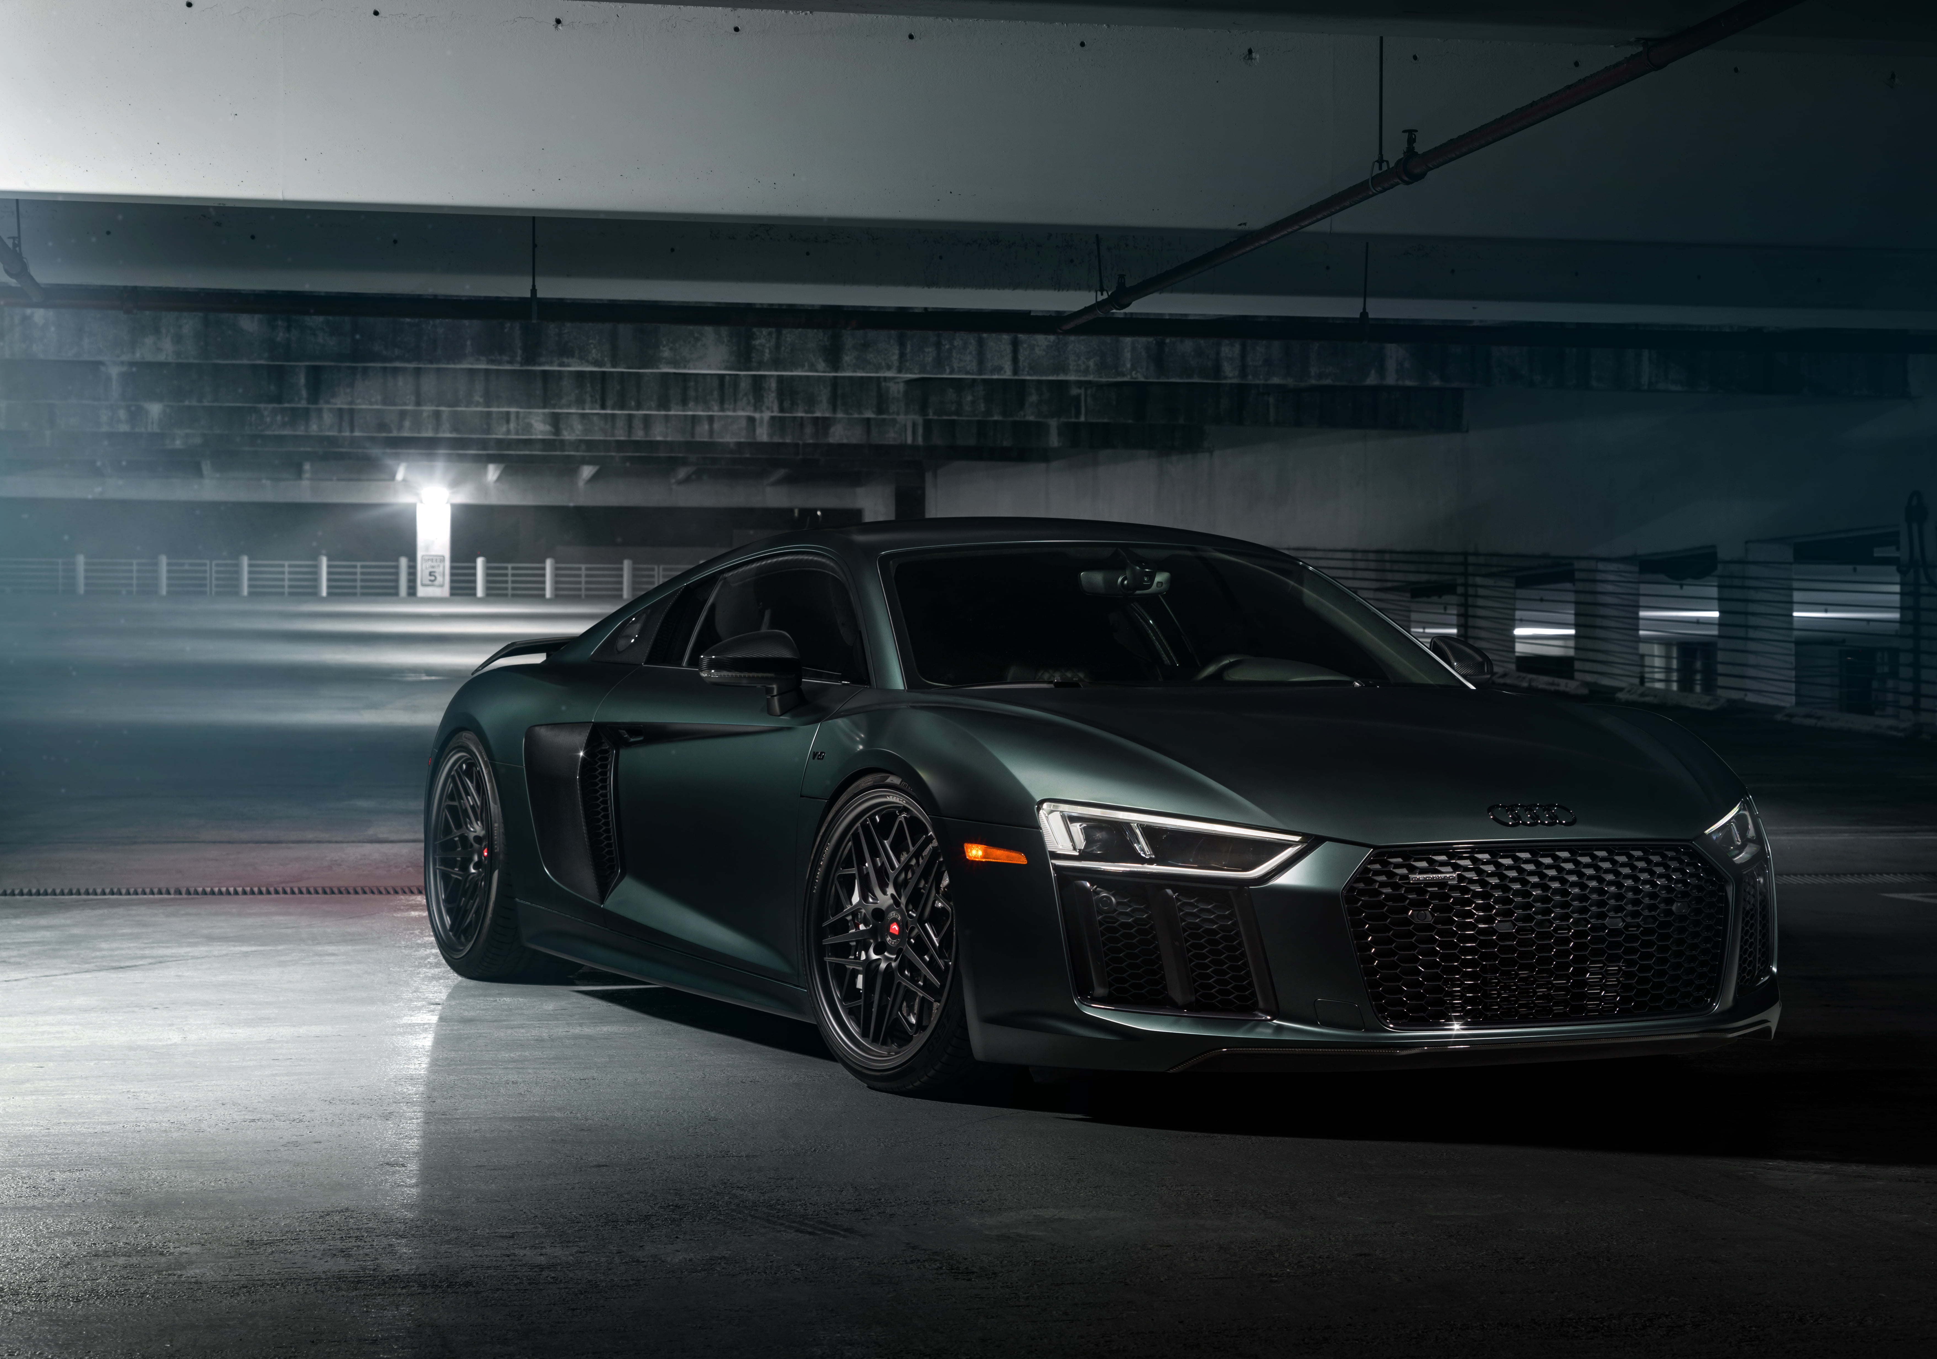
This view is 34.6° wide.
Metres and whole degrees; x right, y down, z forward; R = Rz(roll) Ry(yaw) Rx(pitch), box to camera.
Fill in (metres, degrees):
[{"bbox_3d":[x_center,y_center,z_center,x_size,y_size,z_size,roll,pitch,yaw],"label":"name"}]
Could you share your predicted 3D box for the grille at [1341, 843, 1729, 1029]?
[{"bbox_3d":[1.065,0.467,5.740,0.880,0.330,0.120,0,0,-27],"label":"grille"}]

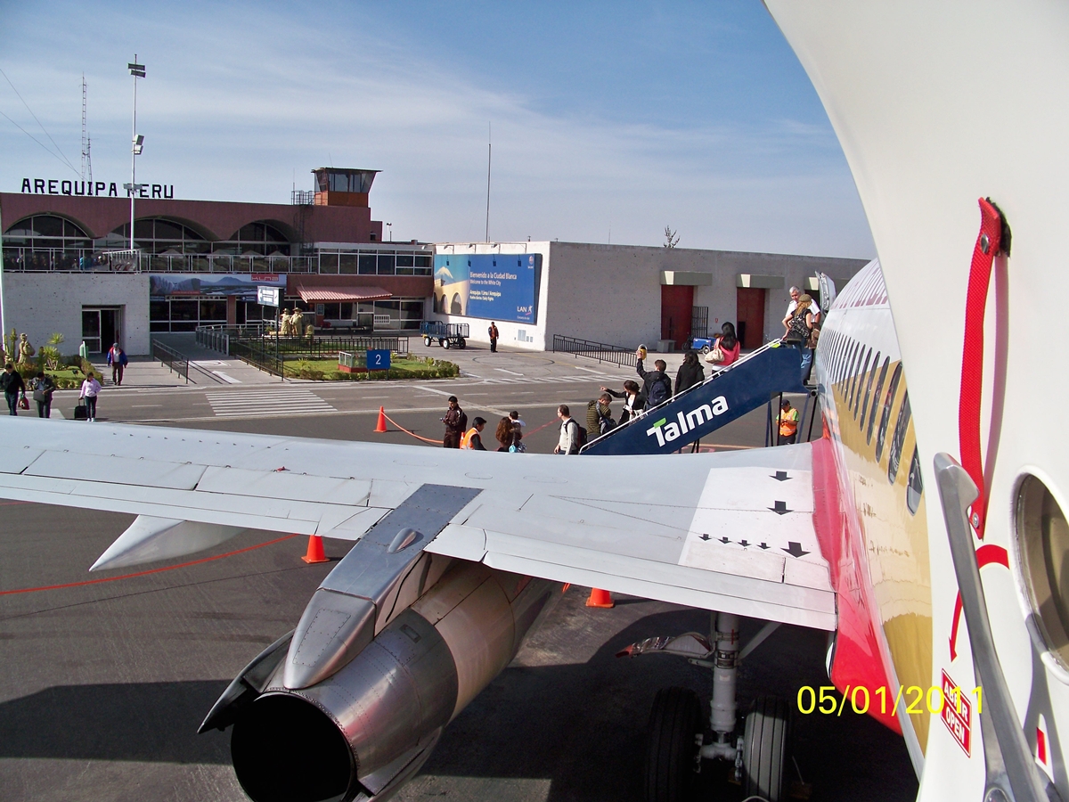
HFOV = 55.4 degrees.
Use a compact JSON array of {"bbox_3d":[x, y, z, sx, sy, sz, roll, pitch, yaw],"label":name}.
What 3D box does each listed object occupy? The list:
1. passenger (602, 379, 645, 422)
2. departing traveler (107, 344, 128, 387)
[{"bbox_3d":[1.615,0.422,18.200,0.740,1.580,0.550,6,7,33],"label":"passenger"},{"bbox_3d":[-16.550,-1.459,40.500,0.760,1.700,0.450,0,6,-19],"label":"departing traveler"}]

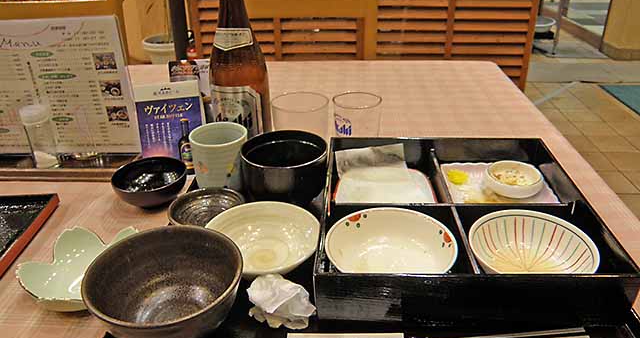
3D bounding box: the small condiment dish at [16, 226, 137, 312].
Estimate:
[{"bbox_3d":[-0.200,0.097,0.439,0.124,0.038,0.116,0,28,0],"label":"small condiment dish"}]

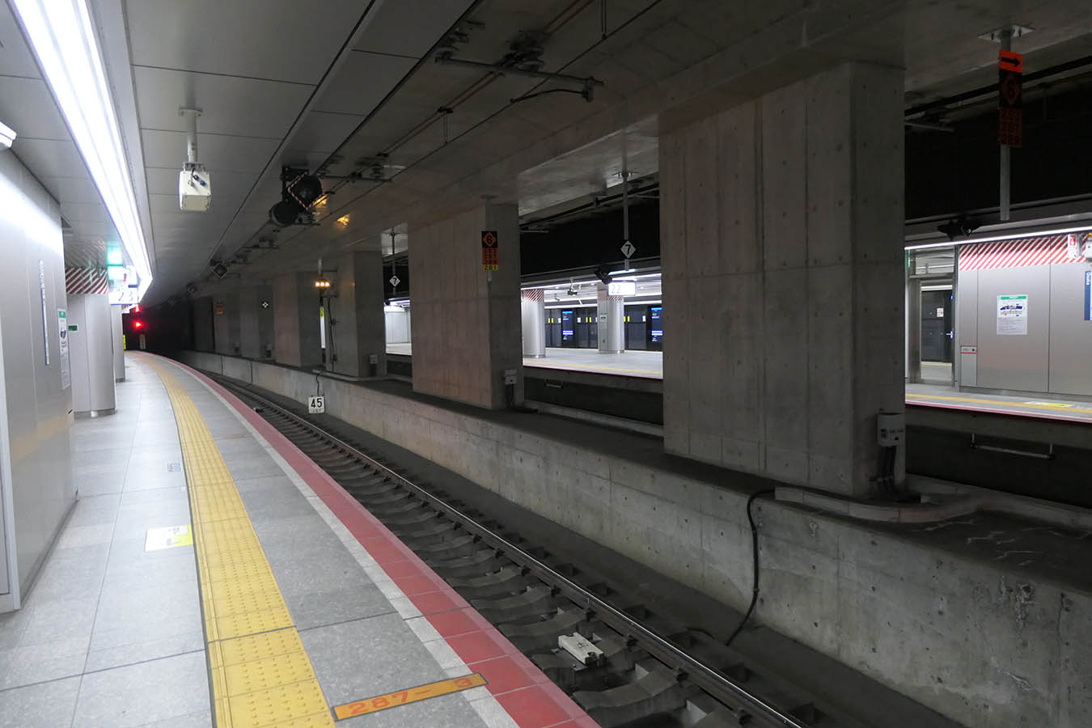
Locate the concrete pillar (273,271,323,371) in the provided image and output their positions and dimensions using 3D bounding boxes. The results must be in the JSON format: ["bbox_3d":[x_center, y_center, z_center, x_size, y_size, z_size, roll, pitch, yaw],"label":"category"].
[{"bbox_3d":[-11.628,-2.042,34.009,1.066,4.040,6.081,-3,4,-30],"label":"concrete pillar"}]

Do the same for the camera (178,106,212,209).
[{"bbox_3d":[-1.972,-1.147,4.063,0.160,0.530,0.420,-3,4,-28],"label":"camera"}]

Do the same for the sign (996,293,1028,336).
[{"bbox_3d":[8.034,-0.843,12.543,0.020,0.720,0.520,-3,4,-28],"label":"sign"}]

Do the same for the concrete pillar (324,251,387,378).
[{"bbox_3d":[-6.709,-1.641,25.355,0.933,4.040,4.504,-3,4,-28],"label":"concrete pillar"}]

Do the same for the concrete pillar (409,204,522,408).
[{"bbox_3d":[-1.977,-1.232,16.643,0.723,4.040,4.876,-3,4,-28],"label":"concrete pillar"}]

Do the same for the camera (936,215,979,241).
[{"bbox_3d":[6.287,-2.071,11.108,0.420,0.360,0.460,-3,4,-28],"label":"camera"}]

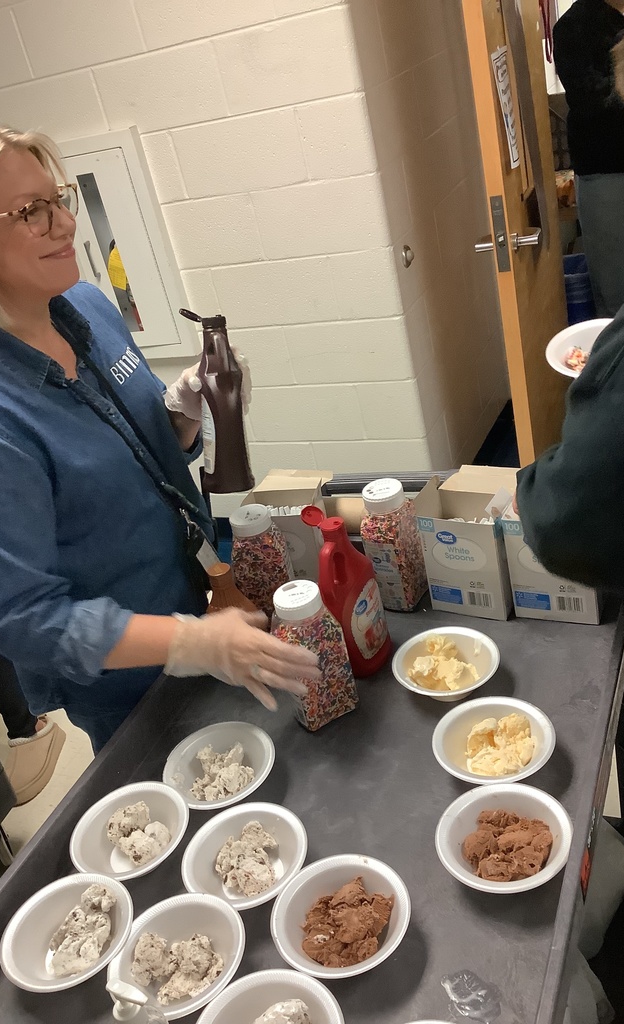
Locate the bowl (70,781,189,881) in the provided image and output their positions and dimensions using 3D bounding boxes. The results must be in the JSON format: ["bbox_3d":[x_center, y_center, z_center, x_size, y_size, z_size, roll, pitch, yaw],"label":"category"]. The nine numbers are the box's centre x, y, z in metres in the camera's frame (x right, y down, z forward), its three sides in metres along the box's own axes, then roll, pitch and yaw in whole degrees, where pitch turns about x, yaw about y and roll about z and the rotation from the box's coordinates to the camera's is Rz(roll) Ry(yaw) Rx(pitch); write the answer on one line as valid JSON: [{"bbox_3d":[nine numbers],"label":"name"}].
[{"bbox_3d":[-0.220,0.408,1.139,0.151,0.045,0.151,-14,28,0],"label":"bowl"}]

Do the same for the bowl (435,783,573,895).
[{"bbox_3d":[0.216,0.374,1.020,0.149,0.045,0.149,-11,29,6],"label":"bowl"}]

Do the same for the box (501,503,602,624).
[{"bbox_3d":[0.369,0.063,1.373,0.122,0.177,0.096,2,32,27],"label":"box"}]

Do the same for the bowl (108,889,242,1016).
[{"bbox_3d":[-0.140,0.484,0.982,0.149,0.045,0.149,-11,29,6],"label":"bowl"}]

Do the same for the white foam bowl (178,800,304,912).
[{"bbox_3d":[-0.074,0.414,1.072,0.151,0.045,0.151,-10,28,6],"label":"white foam bowl"}]

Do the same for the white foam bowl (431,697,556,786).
[{"bbox_3d":[0.230,0.299,1.146,0.149,0.045,0.149,-11,29,6],"label":"white foam bowl"}]

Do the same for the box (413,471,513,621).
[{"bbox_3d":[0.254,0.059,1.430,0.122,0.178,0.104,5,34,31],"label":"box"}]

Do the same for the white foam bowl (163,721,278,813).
[{"bbox_3d":[-0.117,0.345,1.201,0.151,0.045,0.151,-10,28,6],"label":"white foam bowl"}]

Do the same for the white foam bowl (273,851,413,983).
[{"bbox_3d":[0.034,0.442,0.980,0.151,0.045,0.151,-10,28,6],"label":"white foam bowl"}]

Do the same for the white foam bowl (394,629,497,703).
[{"bbox_3d":[0.192,0.226,1.291,0.149,0.045,0.149,-11,29,6],"label":"white foam bowl"}]

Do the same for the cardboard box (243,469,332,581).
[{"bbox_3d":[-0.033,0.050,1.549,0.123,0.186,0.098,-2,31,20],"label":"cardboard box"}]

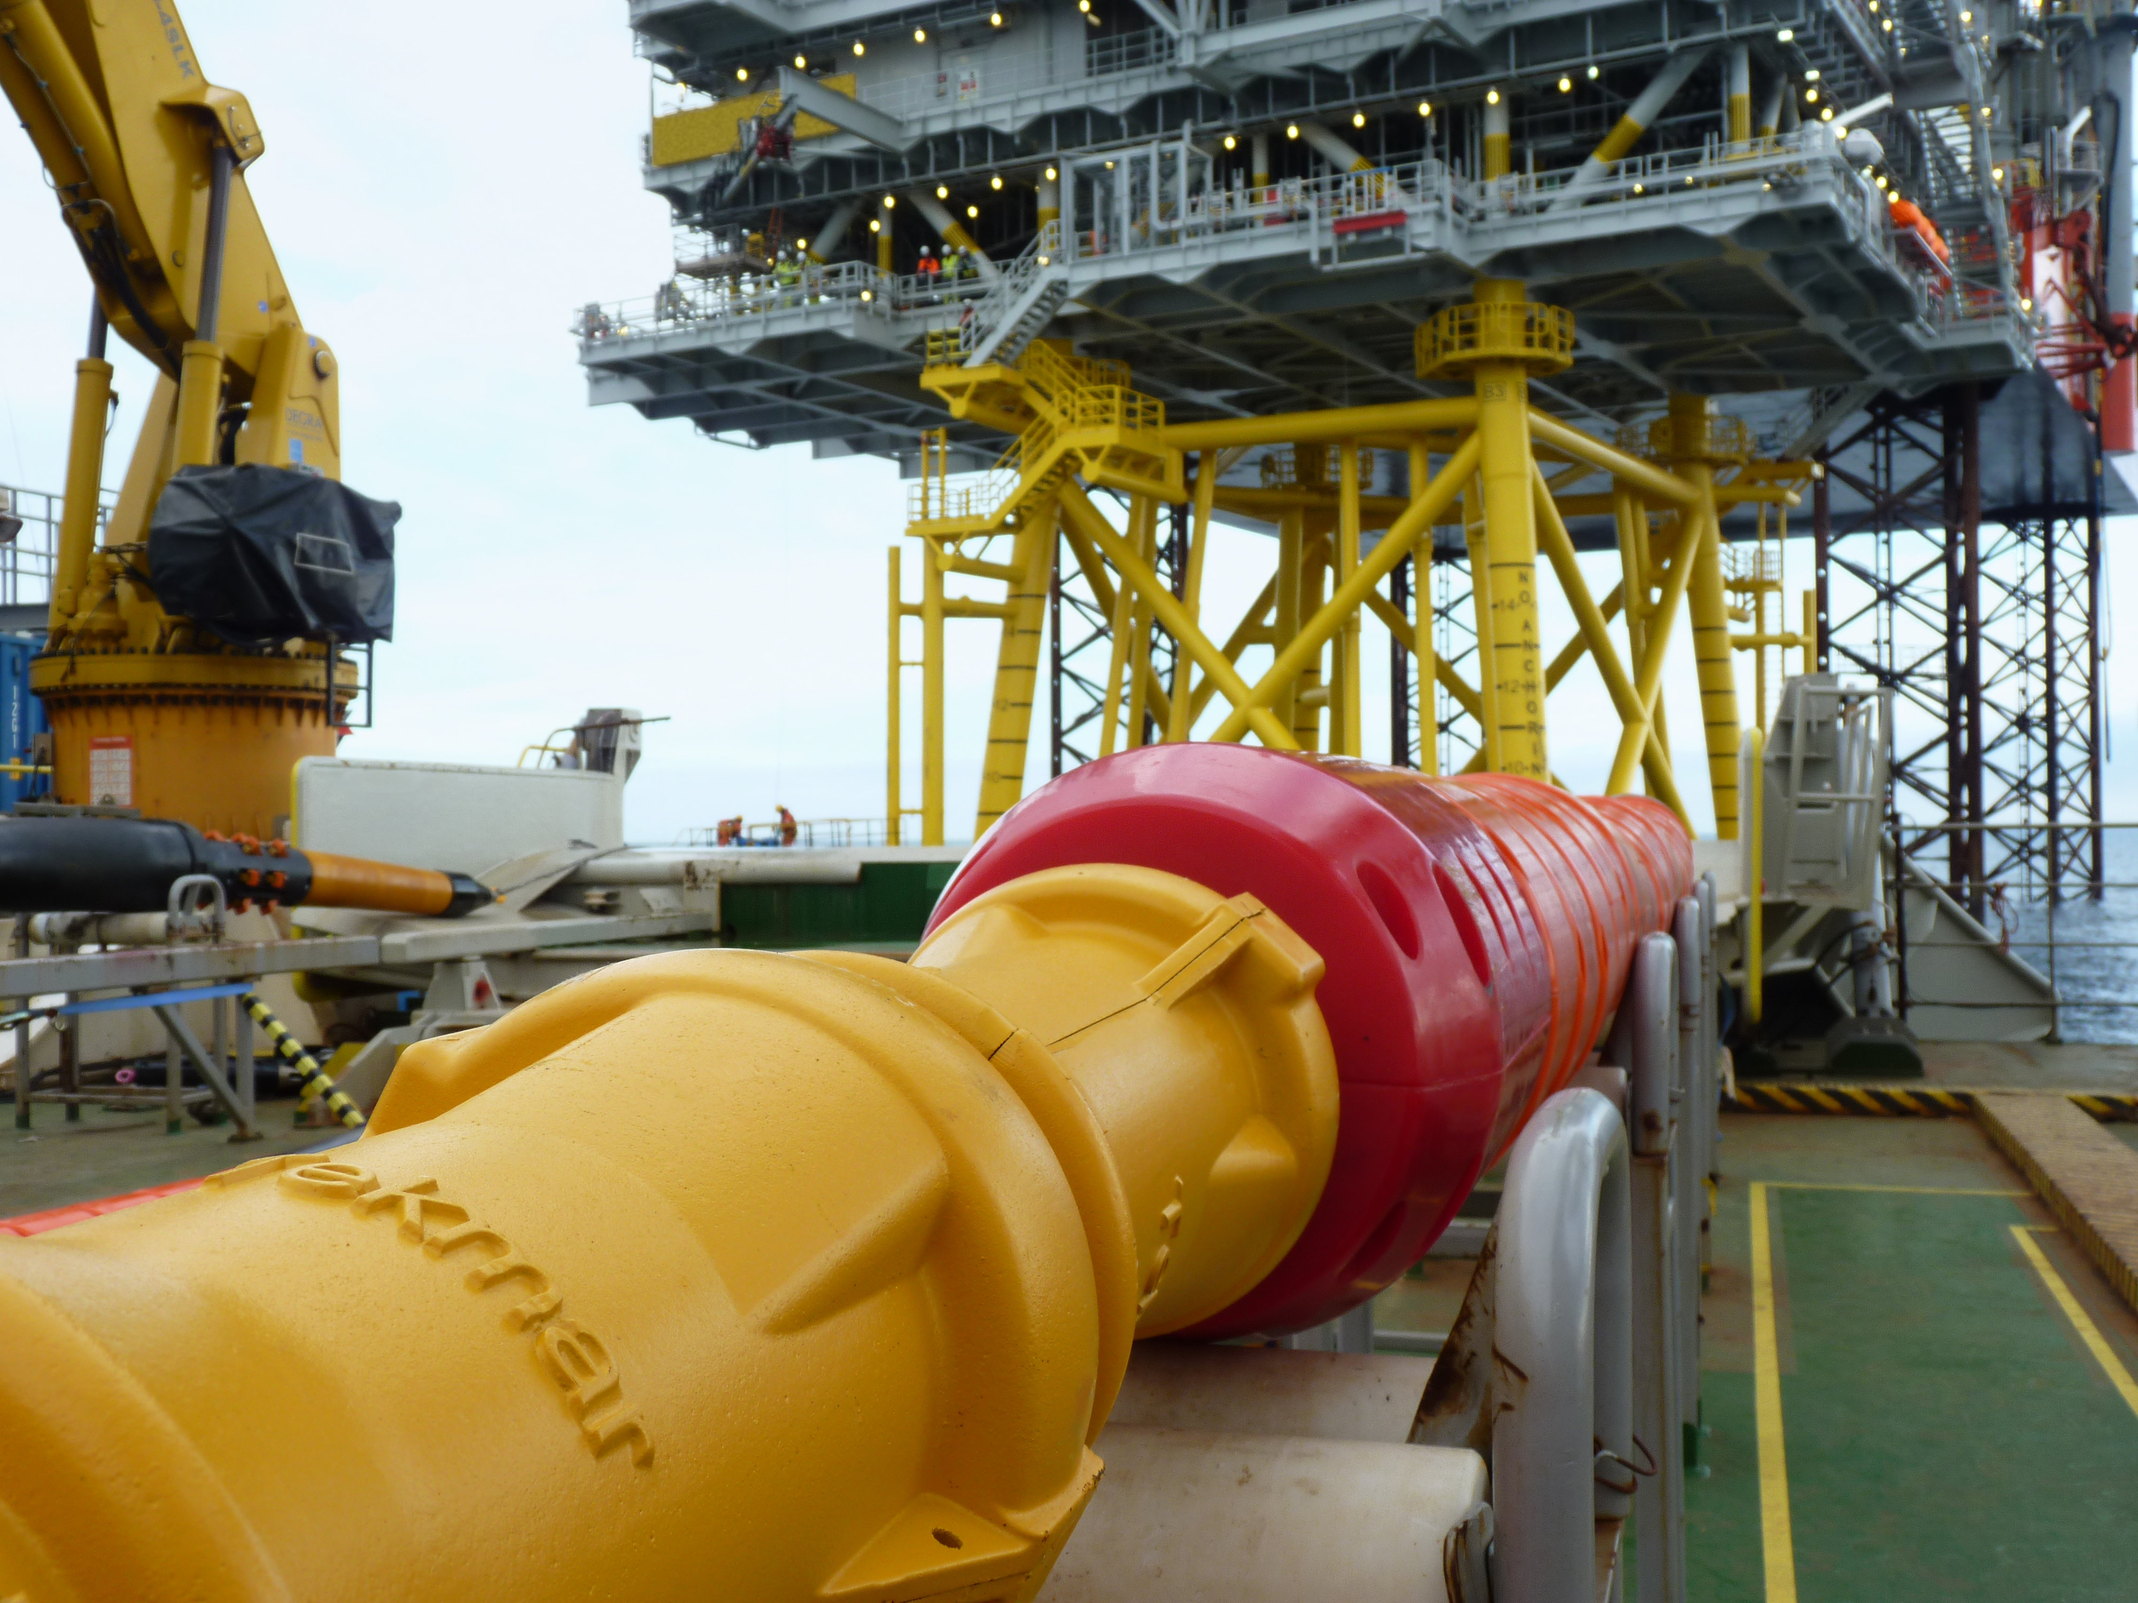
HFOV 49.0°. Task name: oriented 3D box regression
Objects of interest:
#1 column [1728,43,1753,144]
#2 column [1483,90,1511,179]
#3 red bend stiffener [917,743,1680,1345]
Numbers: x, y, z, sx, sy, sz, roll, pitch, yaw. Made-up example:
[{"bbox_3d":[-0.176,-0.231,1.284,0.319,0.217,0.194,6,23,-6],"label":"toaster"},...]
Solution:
[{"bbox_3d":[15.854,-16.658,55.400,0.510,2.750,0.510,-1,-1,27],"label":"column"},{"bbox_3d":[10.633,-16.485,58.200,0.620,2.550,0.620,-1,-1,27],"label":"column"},{"bbox_3d":[0.672,0.179,3.612,0.410,0.410,4.420,-1,-1,16],"label":"red bend stiffener"}]

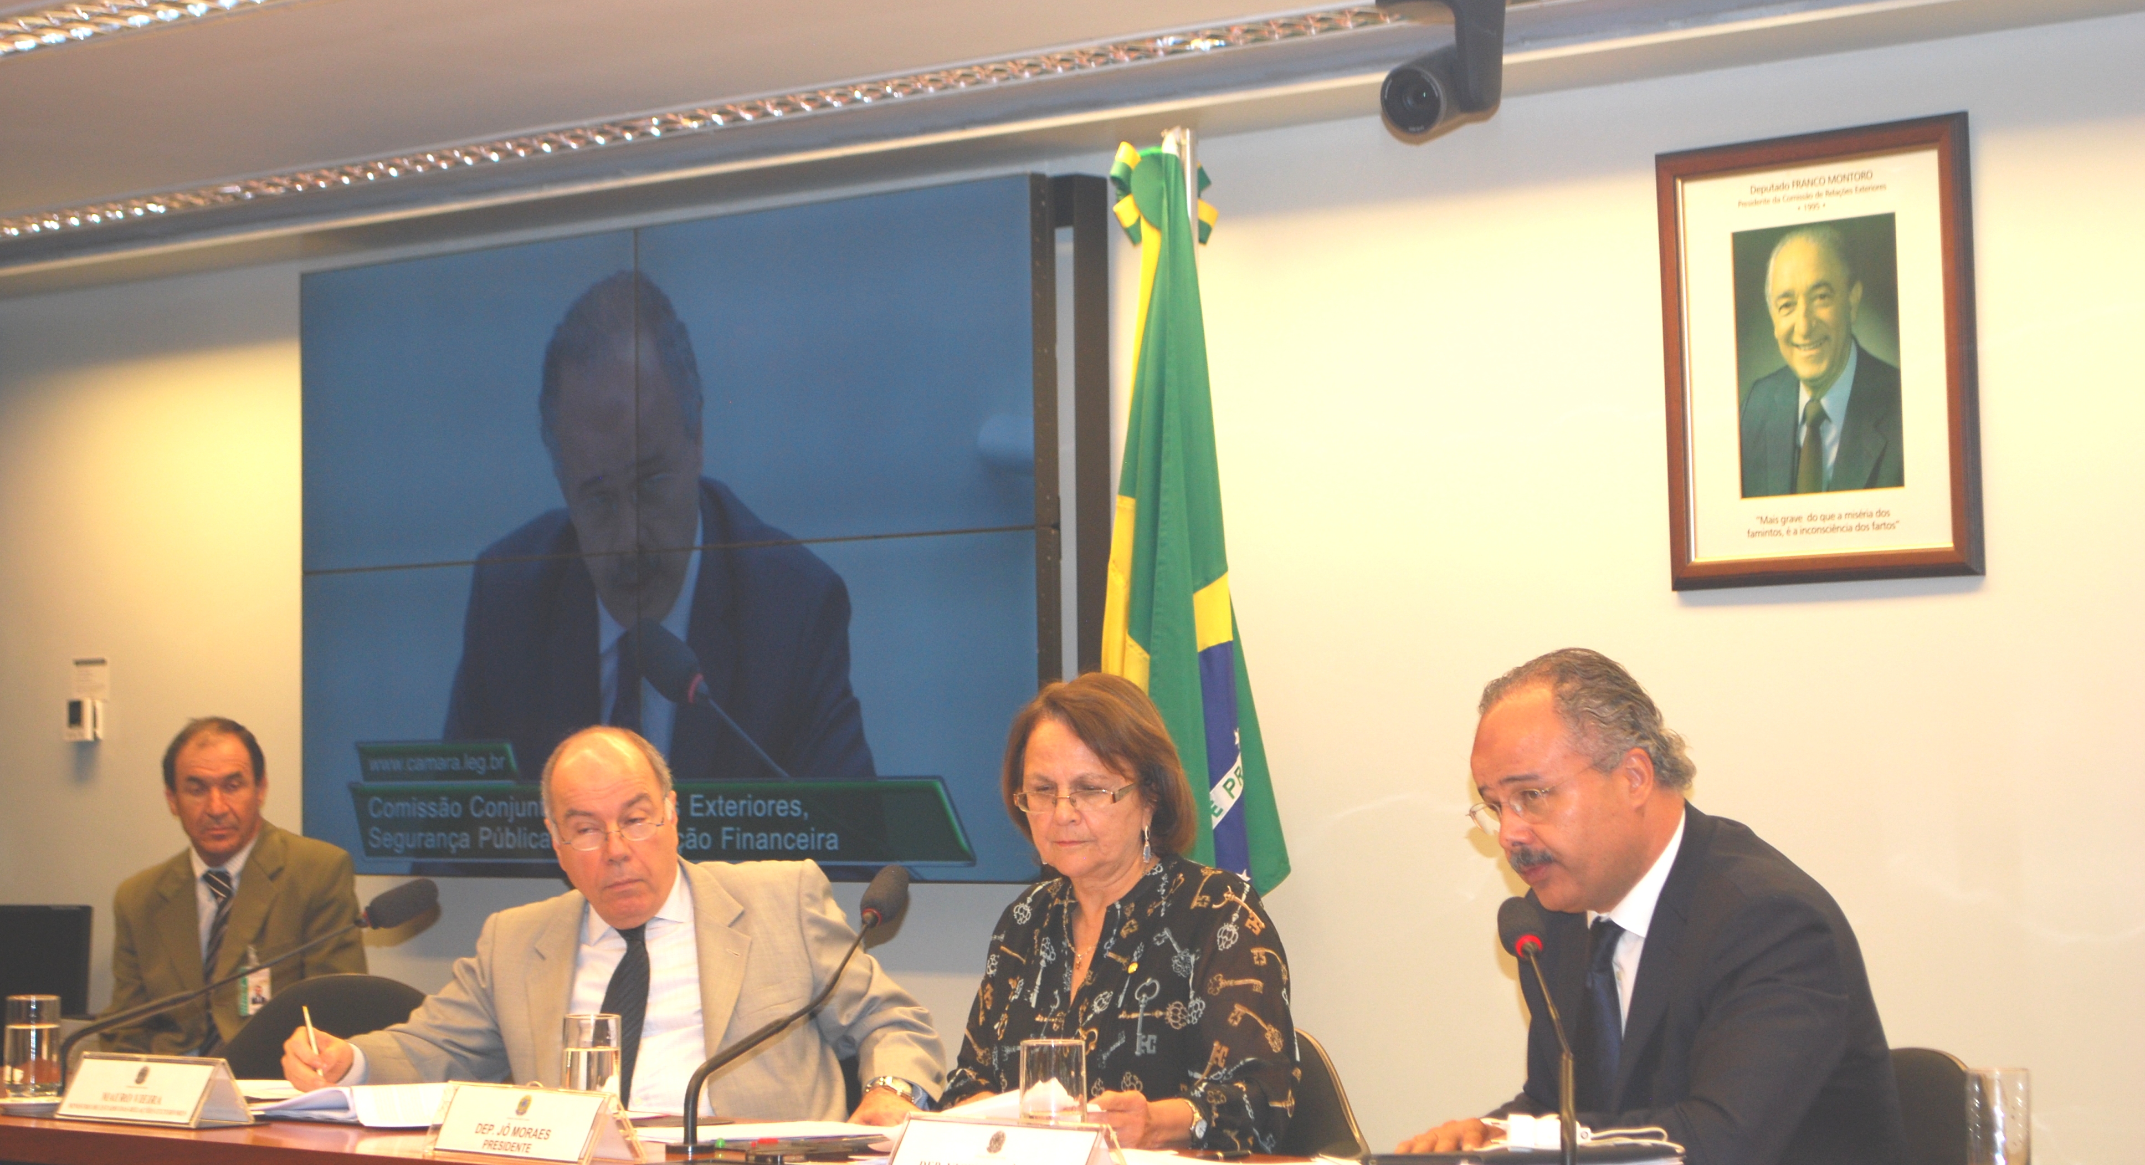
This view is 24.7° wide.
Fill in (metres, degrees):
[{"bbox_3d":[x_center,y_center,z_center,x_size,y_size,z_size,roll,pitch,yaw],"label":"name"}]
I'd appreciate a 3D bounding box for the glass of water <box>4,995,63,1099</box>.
[{"bbox_3d":[-1.308,0.585,6.162,0.068,0.125,0.068,1,-3,-44],"label":"glass of water"}]

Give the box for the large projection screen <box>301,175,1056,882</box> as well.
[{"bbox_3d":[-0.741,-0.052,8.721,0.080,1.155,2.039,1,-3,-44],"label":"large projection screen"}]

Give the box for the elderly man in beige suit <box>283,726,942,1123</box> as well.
[{"bbox_3d":[-0.540,0.780,5.771,0.820,1.220,0.720,-2,-3,35],"label":"elderly man in beige suit"}]

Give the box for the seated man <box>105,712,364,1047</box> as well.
[{"bbox_3d":[-1.583,0.873,8.442,0.520,1.280,0.800,-2,-2,23],"label":"seated man"}]

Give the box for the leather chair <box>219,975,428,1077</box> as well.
[{"bbox_3d":[-1.115,0.988,6.736,0.560,0.880,0.580,-2,-3,35],"label":"leather chair"}]

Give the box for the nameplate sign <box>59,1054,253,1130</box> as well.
[{"bbox_3d":[-1.106,0.609,5.888,0.079,0.075,0.300,1,-3,-44],"label":"nameplate sign"}]

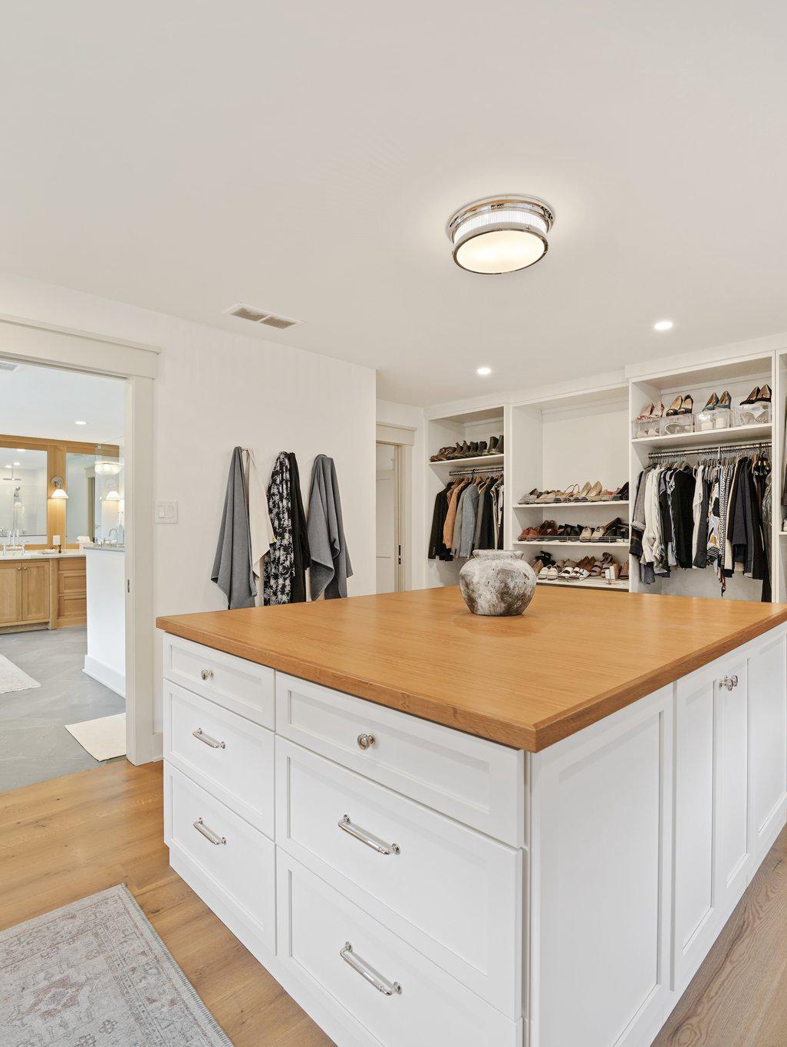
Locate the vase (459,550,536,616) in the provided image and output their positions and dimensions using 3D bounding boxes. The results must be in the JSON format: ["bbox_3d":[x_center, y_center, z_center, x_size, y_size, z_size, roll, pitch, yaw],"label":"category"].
[{"bbox_3d":[0.402,0.225,2.026,0.294,0.240,0.294,0,0,0],"label":"vase"}]

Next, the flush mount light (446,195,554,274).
[{"bbox_3d":[0.421,-1.113,2.065,0.420,0.105,0.420,0,0,0],"label":"flush mount light"}]

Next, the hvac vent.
[{"bbox_3d":[-0.729,-1.157,2.972,0.400,0.015,0.196,0,0,-43],"label":"hvac vent"}]

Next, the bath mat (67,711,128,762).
[{"bbox_3d":[-1.627,1.262,3.188,0.480,0.012,0.690,0,0,-43],"label":"bath mat"}]

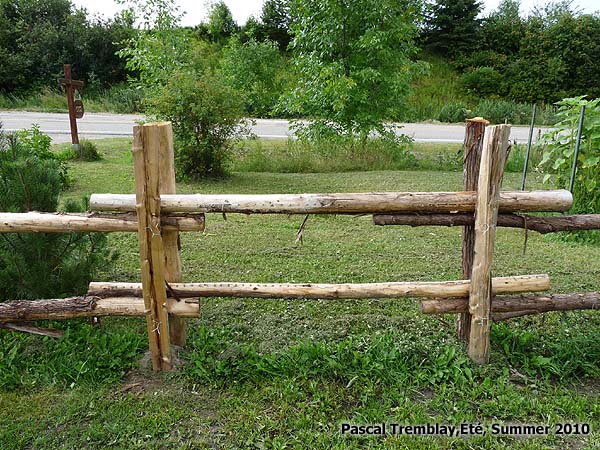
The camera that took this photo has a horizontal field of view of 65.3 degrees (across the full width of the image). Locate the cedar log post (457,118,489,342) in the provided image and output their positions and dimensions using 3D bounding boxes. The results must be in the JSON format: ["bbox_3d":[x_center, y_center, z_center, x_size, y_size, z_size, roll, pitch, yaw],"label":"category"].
[{"bbox_3d":[0.987,0.056,2.707,0.125,1.296,0.125,-2,14,0],"label":"cedar log post"}]

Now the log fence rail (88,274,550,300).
[{"bbox_3d":[0.108,0.339,2.618,2.554,0.080,0.080,-1,14,0],"label":"log fence rail"}]

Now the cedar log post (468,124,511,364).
[{"bbox_3d":[0.983,0.130,2.463,0.108,1.275,0.108,0,14,0],"label":"cedar log post"}]

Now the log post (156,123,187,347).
[{"bbox_3d":[-0.736,0.079,2.653,0.130,1.279,0.130,0,14,0],"label":"log post"}]

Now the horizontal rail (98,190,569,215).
[{"bbox_3d":[0.163,-0.121,2.489,2.545,0.102,0.102,0,15,0],"label":"horizontal rail"}]

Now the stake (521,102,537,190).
[{"bbox_3d":[3.187,-0.978,6.550,0.040,1.373,0.040,1,14,0],"label":"stake"}]

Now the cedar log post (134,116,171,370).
[{"bbox_3d":[-0.738,0.139,2.409,0.118,1.284,0.118,0,14,0],"label":"cedar log post"}]

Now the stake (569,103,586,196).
[{"bbox_3d":[3.641,-0.877,6.172,0.045,1.367,0.045,0,14,0],"label":"stake"}]

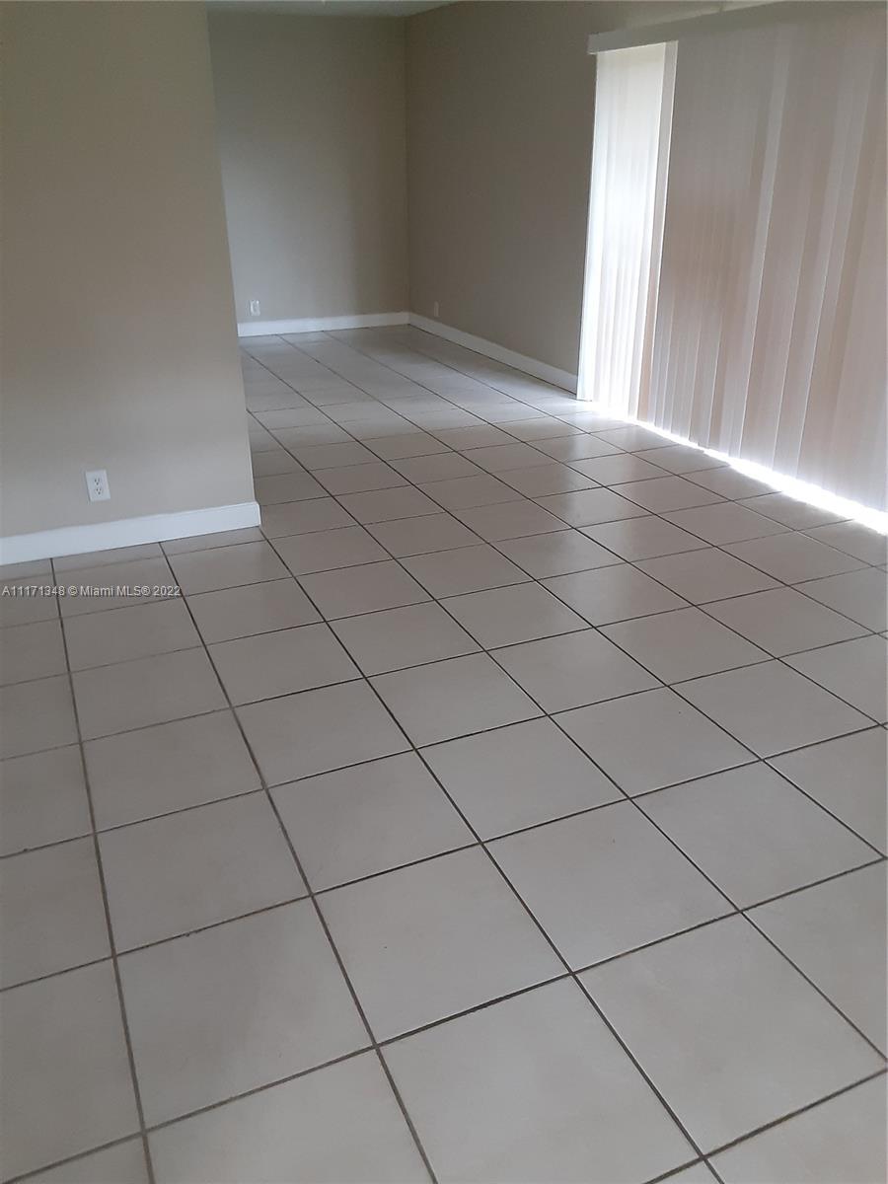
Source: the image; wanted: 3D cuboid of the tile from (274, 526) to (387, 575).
[{"bbox_3d":[-0.461,-0.168,3.714,0.396,0.010,0.396,-11,27,-21],"label":"tile"}]

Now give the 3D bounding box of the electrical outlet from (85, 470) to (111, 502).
[{"bbox_3d":[-1.350,-0.415,3.609,0.071,0.115,0.008,-11,27,-21],"label":"electrical outlet"}]

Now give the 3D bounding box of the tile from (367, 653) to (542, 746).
[{"bbox_3d":[0.029,0.310,2.700,0.398,0.010,0.398,-11,27,-21],"label":"tile"}]

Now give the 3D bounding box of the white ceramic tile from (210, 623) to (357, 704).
[{"bbox_3d":[-0.504,0.223,2.890,0.398,0.010,0.398,-11,27,-21],"label":"white ceramic tile"}]

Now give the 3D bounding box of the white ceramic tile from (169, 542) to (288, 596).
[{"bbox_3d":[-0.836,-0.096,3.573,0.402,0.010,0.402,-11,28,-21],"label":"white ceramic tile"}]

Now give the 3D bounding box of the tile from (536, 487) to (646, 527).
[{"bbox_3d":[0.655,-0.382,4.153,0.396,0.010,0.396,-11,27,-21],"label":"tile"}]

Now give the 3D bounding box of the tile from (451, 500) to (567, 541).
[{"bbox_3d":[0.285,-0.307,3.998,0.398,0.010,0.398,-11,27,-21],"label":"tile"}]

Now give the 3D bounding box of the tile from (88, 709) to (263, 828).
[{"bbox_3d":[-0.713,0.452,2.408,0.398,0.010,0.398,-11,27,-21],"label":"tile"}]

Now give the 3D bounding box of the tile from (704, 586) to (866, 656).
[{"bbox_3d":[1.147,0.096,3.144,0.401,0.010,0.401,-11,27,-21],"label":"tile"}]

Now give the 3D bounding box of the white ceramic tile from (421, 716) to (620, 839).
[{"bbox_3d":[0.192,0.469,2.364,0.398,0.010,0.398,-11,27,-21],"label":"white ceramic tile"}]

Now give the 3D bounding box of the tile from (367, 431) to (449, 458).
[{"bbox_3d":[-0.201,-0.782,5.005,0.398,0.010,0.398,-11,27,-21],"label":"tile"}]

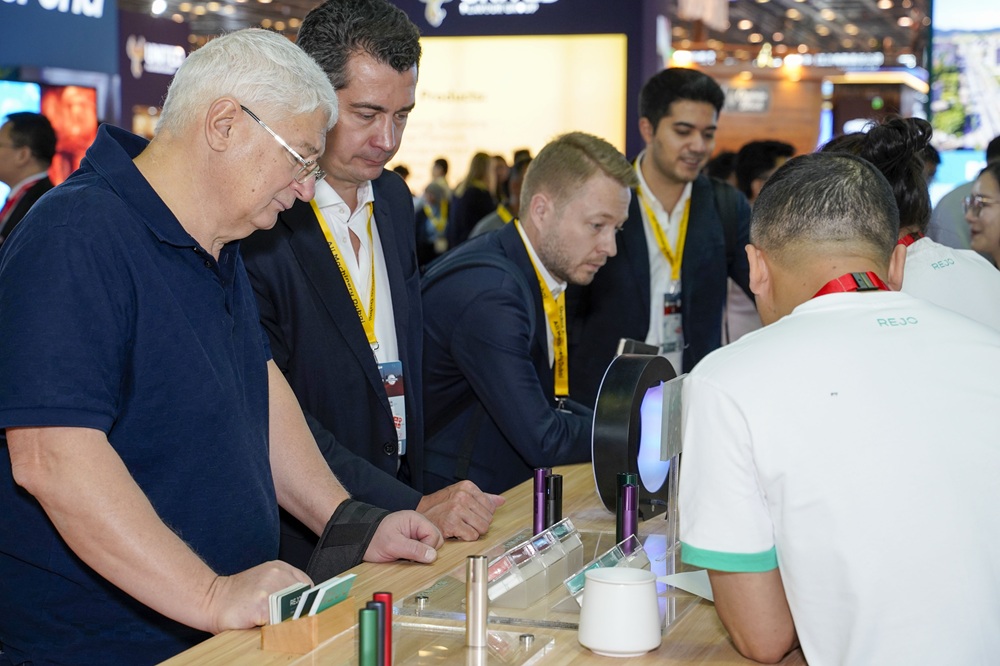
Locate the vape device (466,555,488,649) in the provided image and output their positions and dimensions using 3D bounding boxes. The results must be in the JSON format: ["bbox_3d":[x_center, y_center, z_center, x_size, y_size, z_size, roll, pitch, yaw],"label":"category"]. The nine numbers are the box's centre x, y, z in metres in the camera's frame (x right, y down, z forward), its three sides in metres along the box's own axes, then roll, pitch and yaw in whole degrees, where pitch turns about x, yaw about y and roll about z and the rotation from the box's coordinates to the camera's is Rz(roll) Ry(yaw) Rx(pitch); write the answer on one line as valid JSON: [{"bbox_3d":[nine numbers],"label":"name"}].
[{"bbox_3d":[-0.022,0.265,1.786,0.021,0.088,0.021,0,5,-6],"label":"vape device"}]

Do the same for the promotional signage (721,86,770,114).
[{"bbox_3d":[3.085,-2.898,22.500,0.610,0.370,0.050,1,5,6],"label":"promotional signage"}]

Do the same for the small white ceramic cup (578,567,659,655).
[{"bbox_3d":[0.122,0.282,1.817,0.084,0.078,0.084,1,5,0],"label":"small white ceramic cup"}]

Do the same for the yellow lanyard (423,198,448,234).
[{"bbox_3d":[-0.532,-0.993,15.000,0.200,0.330,0.140,1,5,9],"label":"yellow lanyard"}]

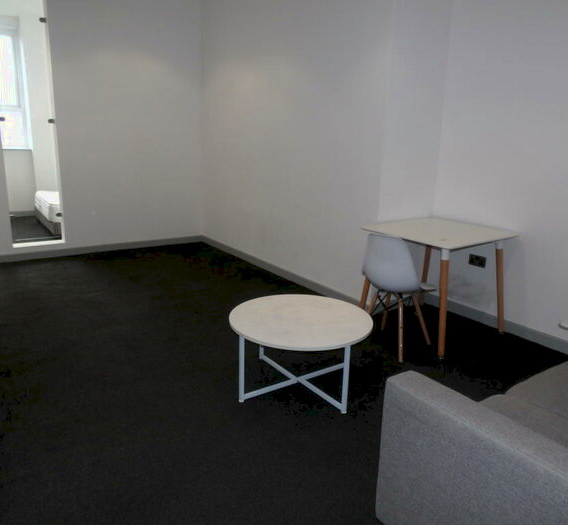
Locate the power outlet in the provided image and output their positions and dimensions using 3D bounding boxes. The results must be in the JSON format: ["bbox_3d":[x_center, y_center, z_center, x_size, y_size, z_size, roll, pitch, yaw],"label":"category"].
[{"bbox_3d":[1.516,-0.014,3.814,0.012,0.086,0.146,-8,17,-33],"label":"power outlet"}]

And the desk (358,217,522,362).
[{"bbox_3d":[1.116,0.135,3.613,0.885,0.760,0.865,-9,18,-35],"label":"desk"}]

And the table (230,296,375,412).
[{"bbox_3d":[0.090,0.506,2.789,0.805,0.410,0.805,1,15,0],"label":"table"}]

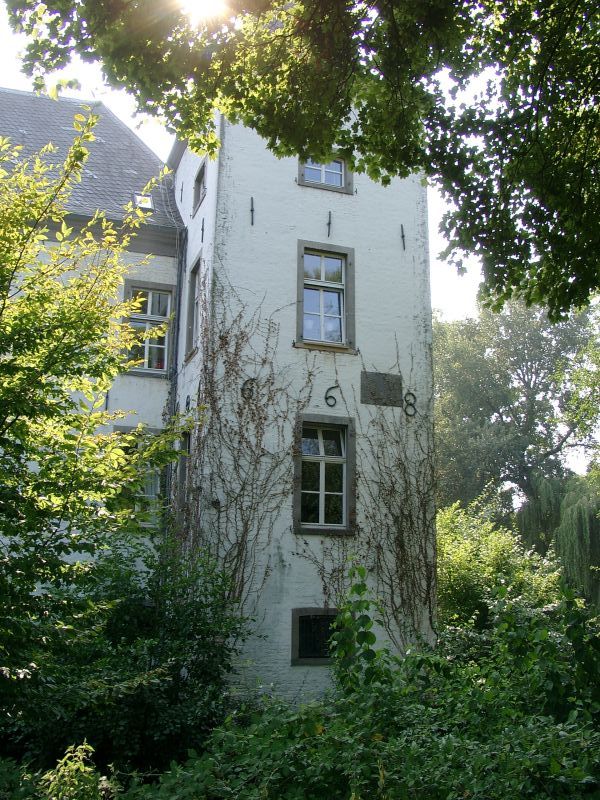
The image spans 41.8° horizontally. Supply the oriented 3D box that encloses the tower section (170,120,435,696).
[{"bbox_3d":[-0.333,-0.080,18.856,5.091,13.320,5.076,6,-14,-20],"label":"tower section"}]

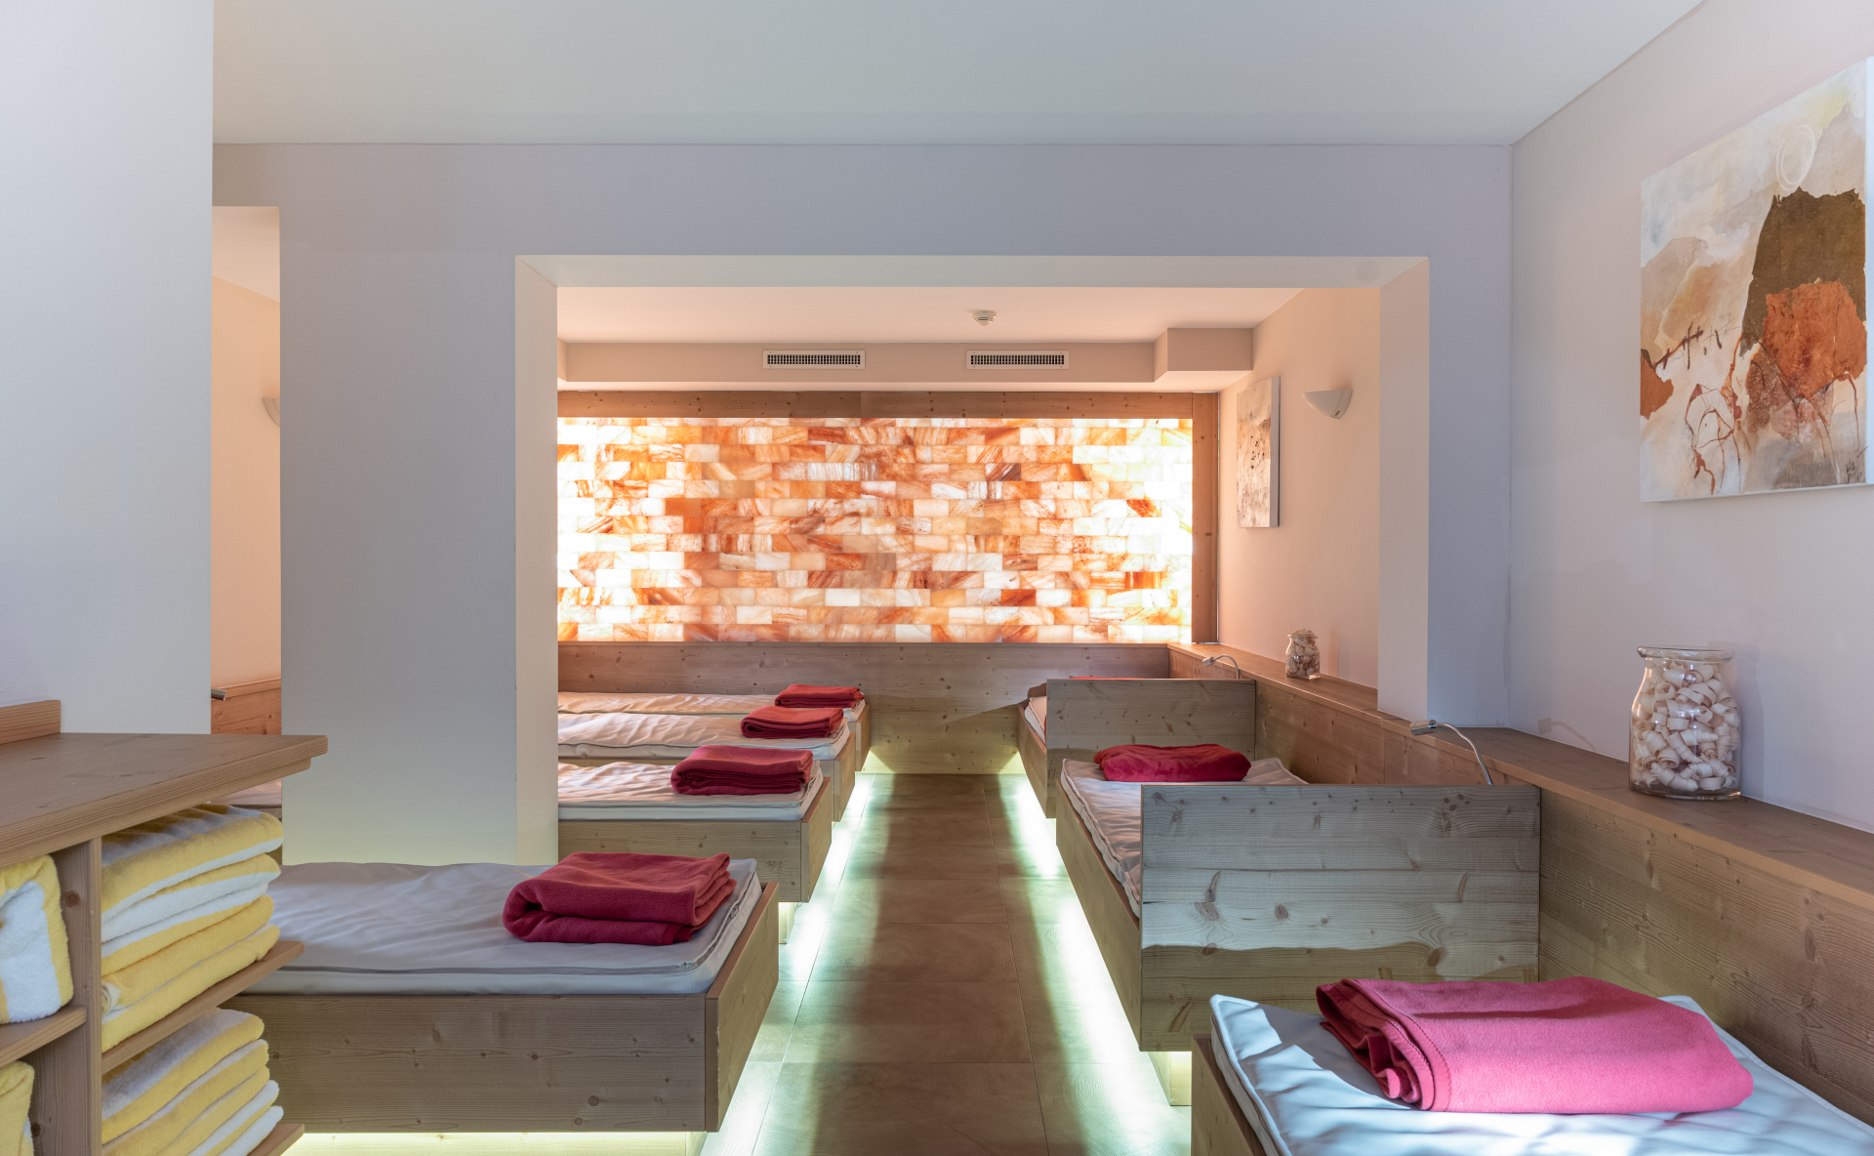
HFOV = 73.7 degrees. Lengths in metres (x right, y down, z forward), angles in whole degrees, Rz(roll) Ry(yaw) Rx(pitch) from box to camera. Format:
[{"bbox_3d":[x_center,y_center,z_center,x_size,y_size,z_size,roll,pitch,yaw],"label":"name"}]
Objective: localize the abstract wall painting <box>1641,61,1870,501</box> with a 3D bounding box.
[{"bbox_3d":[1.543,-0.507,2.361,0.042,0.701,0.690,0,1,0],"label":"abstract wall painting"}]

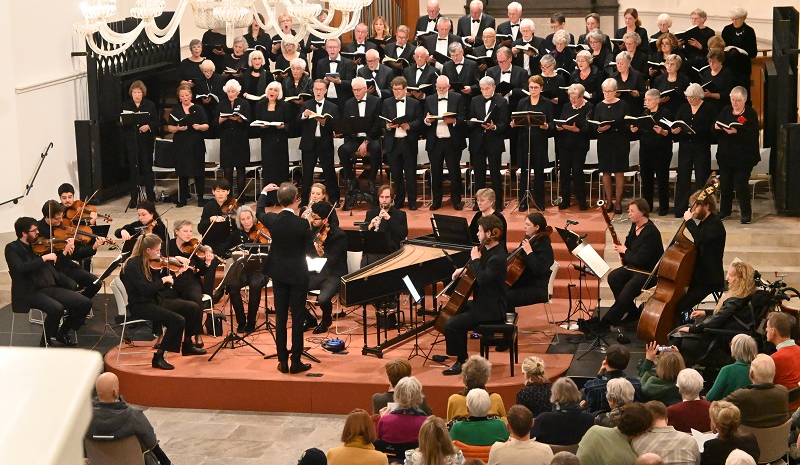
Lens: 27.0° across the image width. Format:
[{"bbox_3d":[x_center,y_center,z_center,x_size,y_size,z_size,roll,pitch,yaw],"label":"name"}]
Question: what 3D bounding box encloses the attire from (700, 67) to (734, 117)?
[{"bbox_3d":[4.199,-1.528,22.109,0.480,1.320,0.400,4,11,30],"label":"attire"}]

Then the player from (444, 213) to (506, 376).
[{"bbox_3d":[0.692,0.568,15.475,0.680,1.440,0.530,2,10,19],"label":"player"}]

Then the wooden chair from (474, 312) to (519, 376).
[{"bbox_3d":[0.935,1.068,15.833,0.320,0.480,0.530,0,9,8],"label":"wooden chair"}]

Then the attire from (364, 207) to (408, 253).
[{"bbox_3d":[-0.180,0.273,18.626,0.520,1.080,0.780,1,10,11],"label":"attire"}]

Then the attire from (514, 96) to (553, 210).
[{"bbox_3d":[1.694,-0.998,21.385,0.490,1.400,0.400,1,10,12],"label":"attire"}]

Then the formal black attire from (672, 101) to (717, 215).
[{"bbox_3d":[3.754,-0.941,21.206,0.540,1.480,0.420,3,10,25],"label":"formal black attire"}]

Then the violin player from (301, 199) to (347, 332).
[{"bbox_3d":[-0.761,0.348,16.800,0.520,1.300,0.700,5,11,36],"label":"violin player"}]

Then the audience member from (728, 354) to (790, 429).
[{"bbox_3d":[2.511,1.450,12.086,0.520,1.270,0.820,-4,9,-16],"label":"audience member"}]

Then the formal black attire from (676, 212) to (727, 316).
[{"bbox_3d":[2.925,0.411,16.219,0.560,1.220,0.500,-5,10,-17],"label":"formal black attire"}]

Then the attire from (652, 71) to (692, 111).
[{"bbox_3d":[3.505,-1.376,21.591,0.480,1.350,0.400,3,10,25],"label":"attire"}]

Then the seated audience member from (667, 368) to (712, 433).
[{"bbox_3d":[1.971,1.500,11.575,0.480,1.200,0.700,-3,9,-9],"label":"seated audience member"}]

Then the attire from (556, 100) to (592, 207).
[{"bbox_3d":[2.233,-1.027,21.448,0.470,1.370,0.380,2,10,21],"label":"attire"}]

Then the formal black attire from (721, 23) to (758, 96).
[{"bbox_3d":[4.664,-2.255,22.940,0.480,1.350,0.400,3,10,23],"label":"formal black attire"}]

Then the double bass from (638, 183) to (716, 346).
[{"bbox_3d":[2.741,0.325,16.235,0.380,1.802,0.650,21,11,19],"label":"double bass"}]

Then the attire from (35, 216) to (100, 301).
[{"bbox_3d":[-3.683,0.417,18.400,0.780,1.040,0.540,3,10,25],"label":"attire"}]

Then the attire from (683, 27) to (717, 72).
[{"bbox_3d":[4.320,-2.292,23.909,0.480,1.320,0.400,4,11,30],"label":"attire"}]

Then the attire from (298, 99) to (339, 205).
[{"bbox_3d":[-1.129,-1.080,22.638,0.550,1.483,0.400,-2,10,-3],"label":"attire"}]

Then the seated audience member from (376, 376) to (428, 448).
[{"bbox_3d":[0.041,1.633,12.185,0.460,1.270,0.760,-1,9,5],"label":"seated audience member"}]

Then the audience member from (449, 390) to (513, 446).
[{"bbox_3d":[0.531,1.621,11.490,0.450,1.220,0.800,-2,9,-3],"label":"audience member"}]

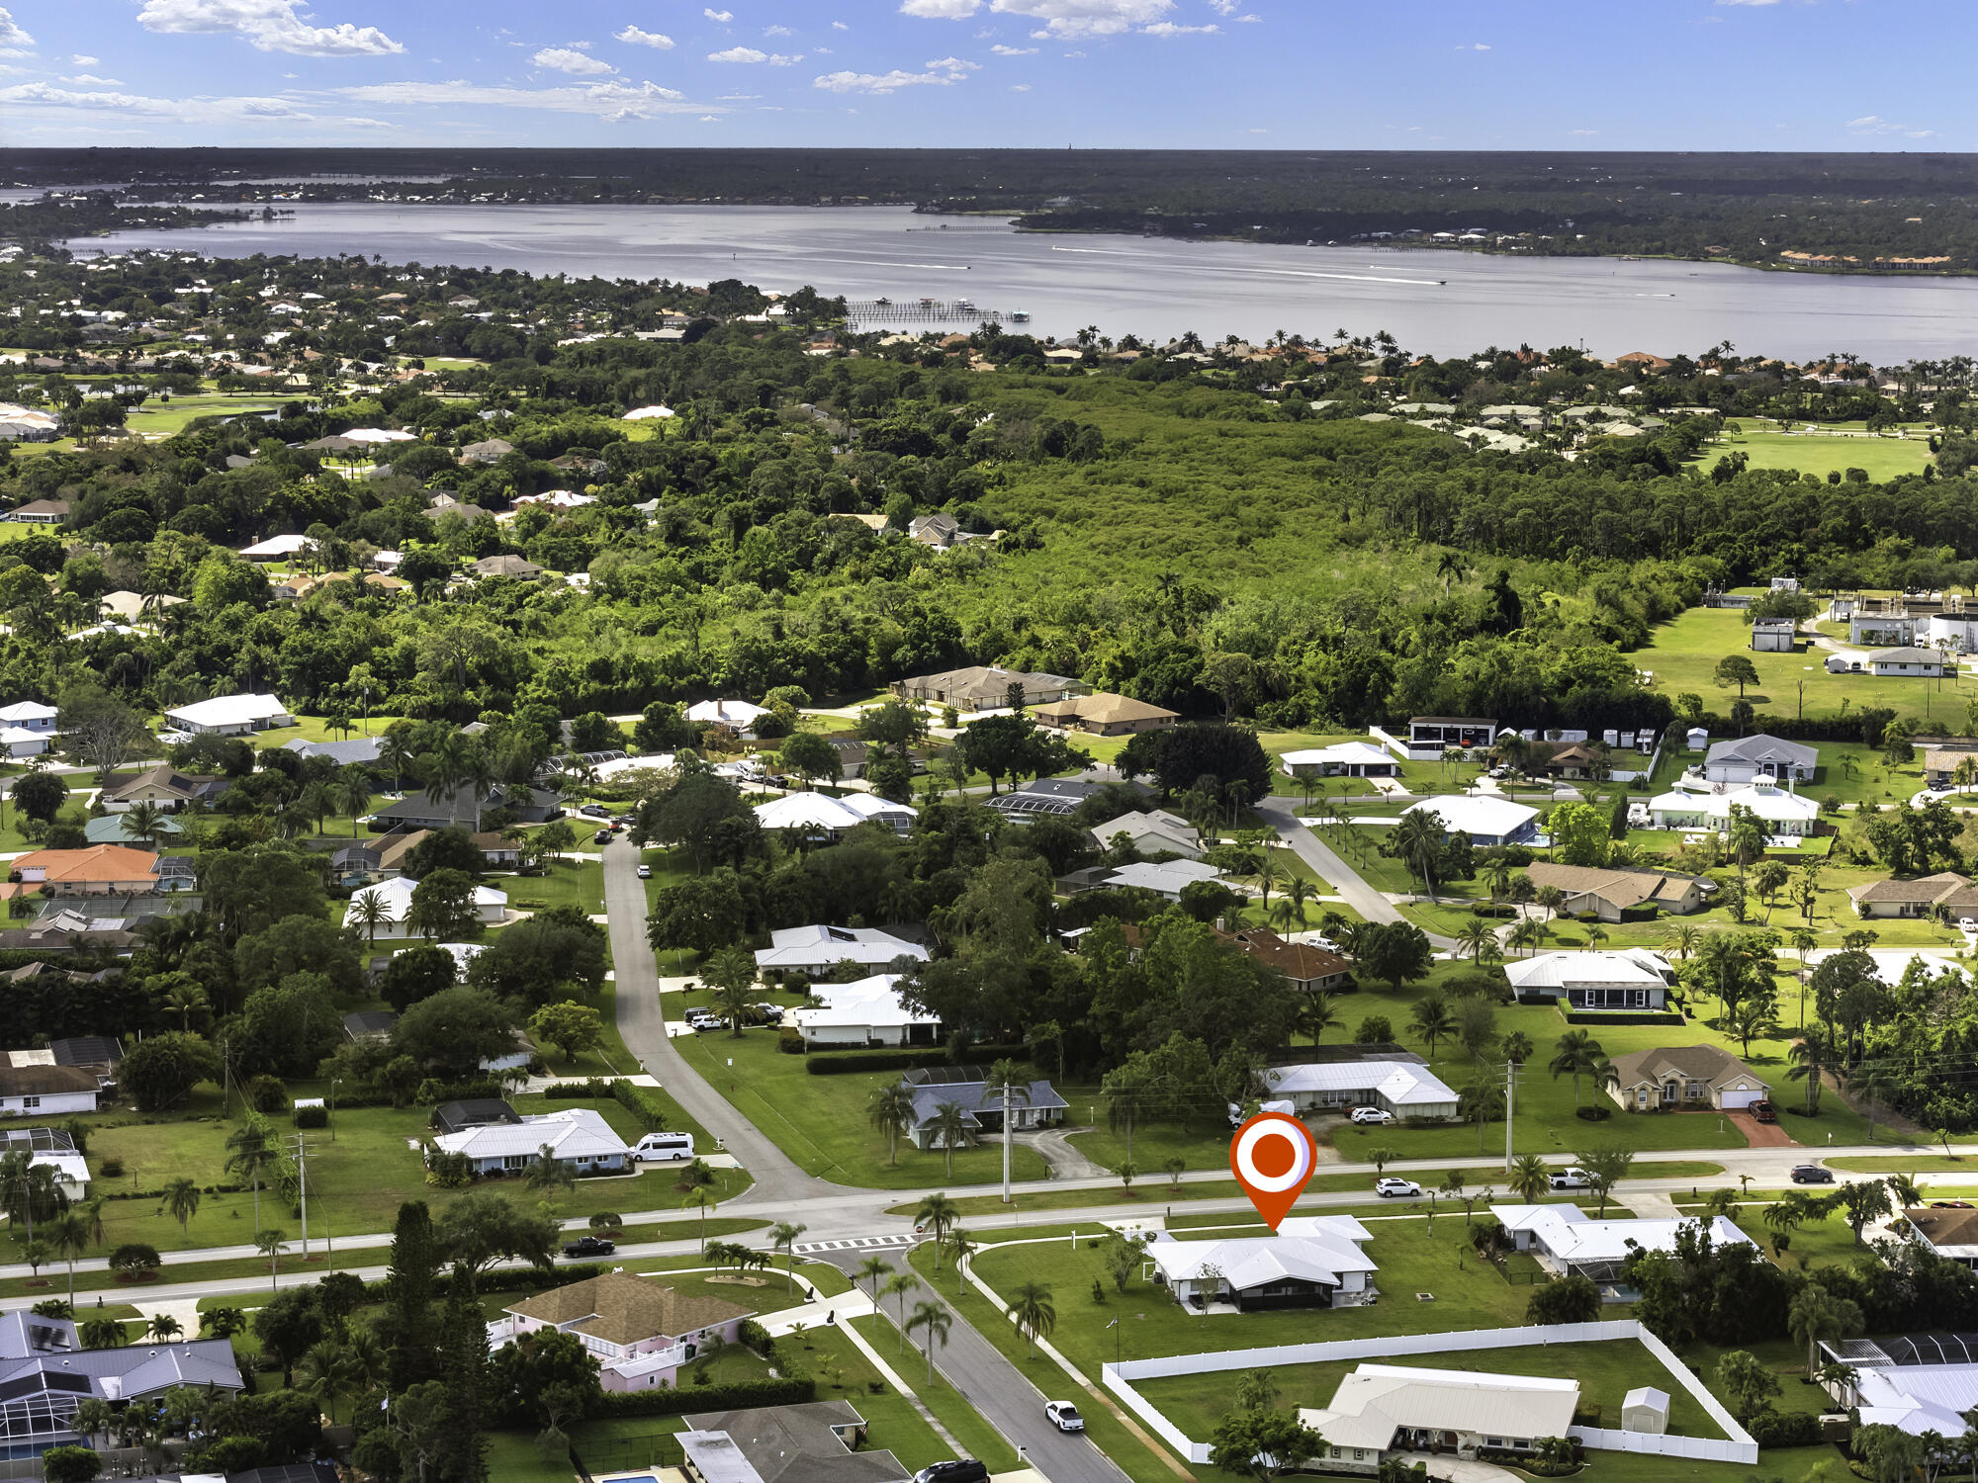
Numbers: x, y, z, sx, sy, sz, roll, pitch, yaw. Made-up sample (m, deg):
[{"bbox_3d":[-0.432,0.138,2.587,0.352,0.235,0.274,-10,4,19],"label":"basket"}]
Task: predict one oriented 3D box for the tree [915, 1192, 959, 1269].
[{"bbox_3d":[-5.138,50.180,409.293,4.500,7.888,4.500,0,9,0],"label":"tree"}]

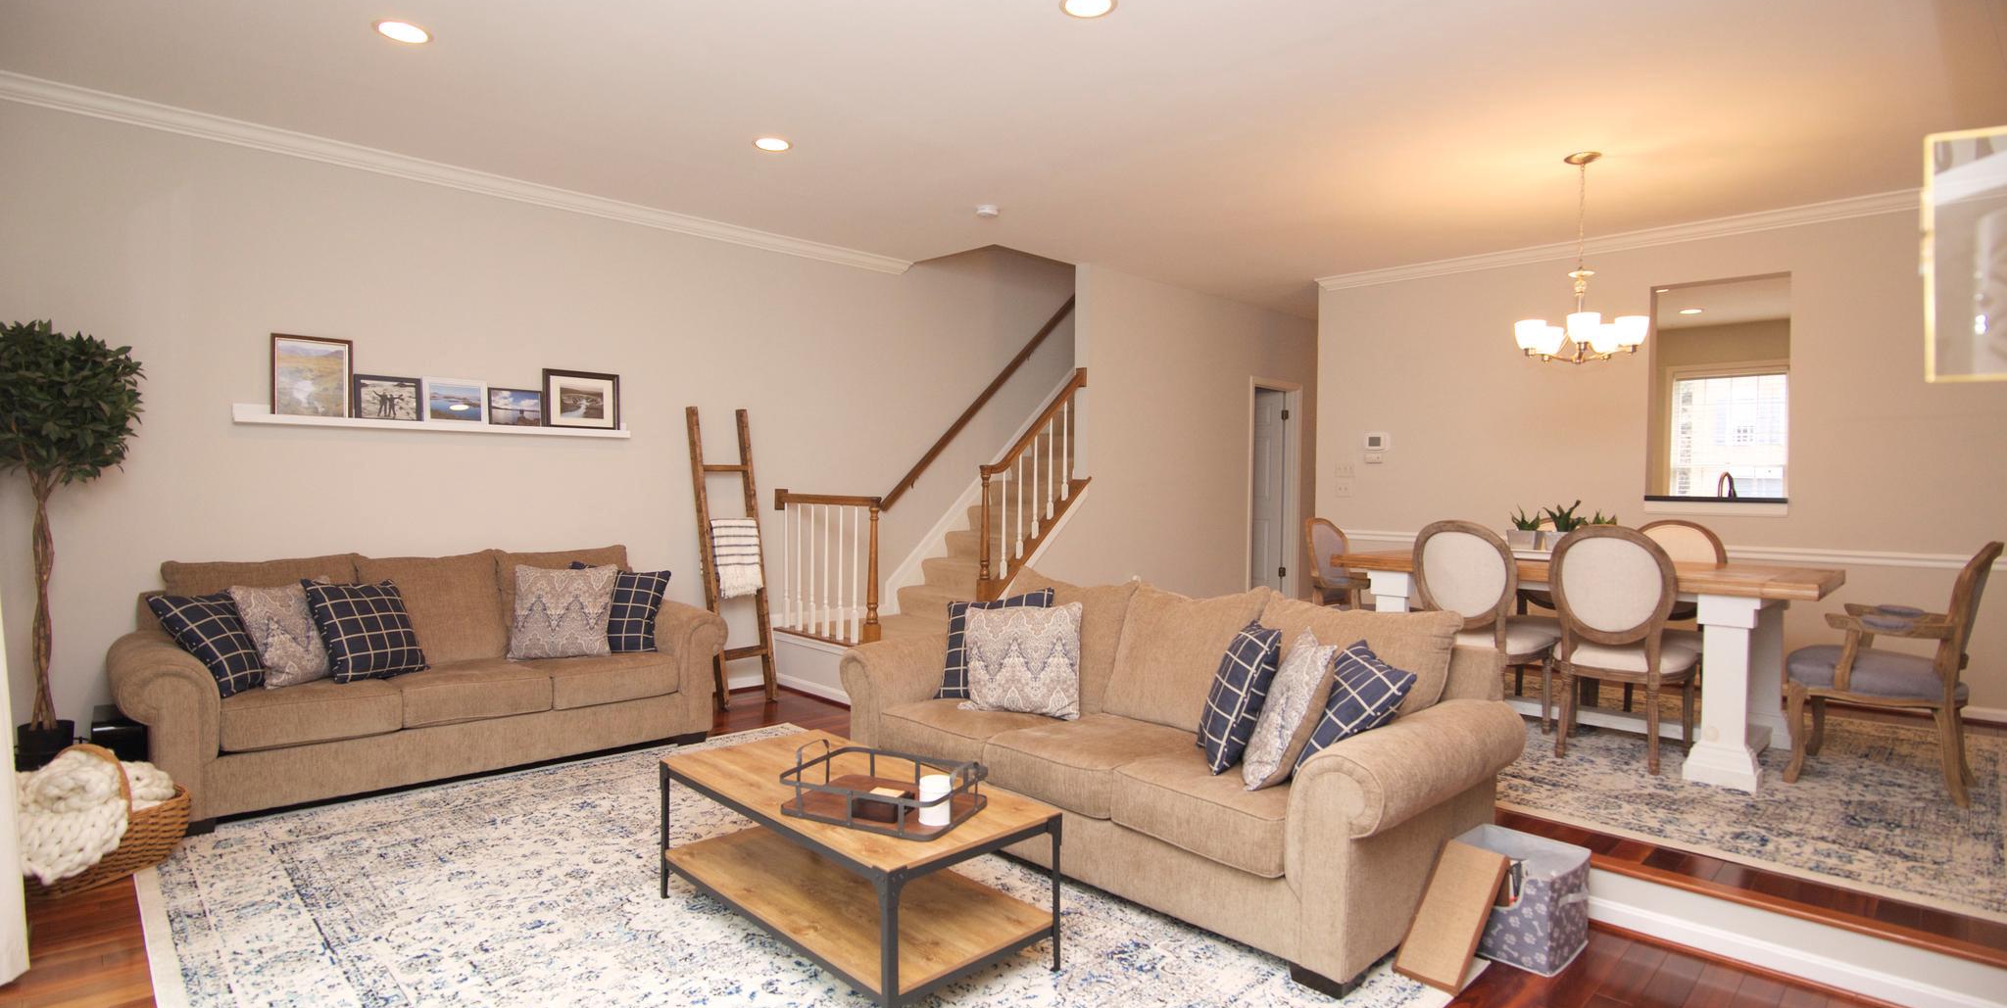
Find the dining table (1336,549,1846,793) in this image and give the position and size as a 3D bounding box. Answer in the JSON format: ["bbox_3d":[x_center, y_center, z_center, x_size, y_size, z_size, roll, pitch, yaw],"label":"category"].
[{"bbox_3d":[2.735,0.700,4.586,1.080,0.815,1.930,-1,2,-45],"label":"dining table"}]

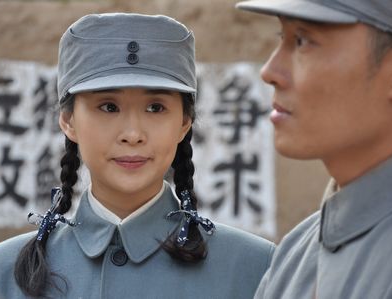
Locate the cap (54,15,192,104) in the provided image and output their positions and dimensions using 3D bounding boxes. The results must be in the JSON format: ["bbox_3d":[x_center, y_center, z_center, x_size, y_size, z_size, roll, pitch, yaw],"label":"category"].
[{"bbox_3d":[-0.095,-0.124,2.660,0.187,0.110,0.240,0,-3,-7],"label":"cap"}]

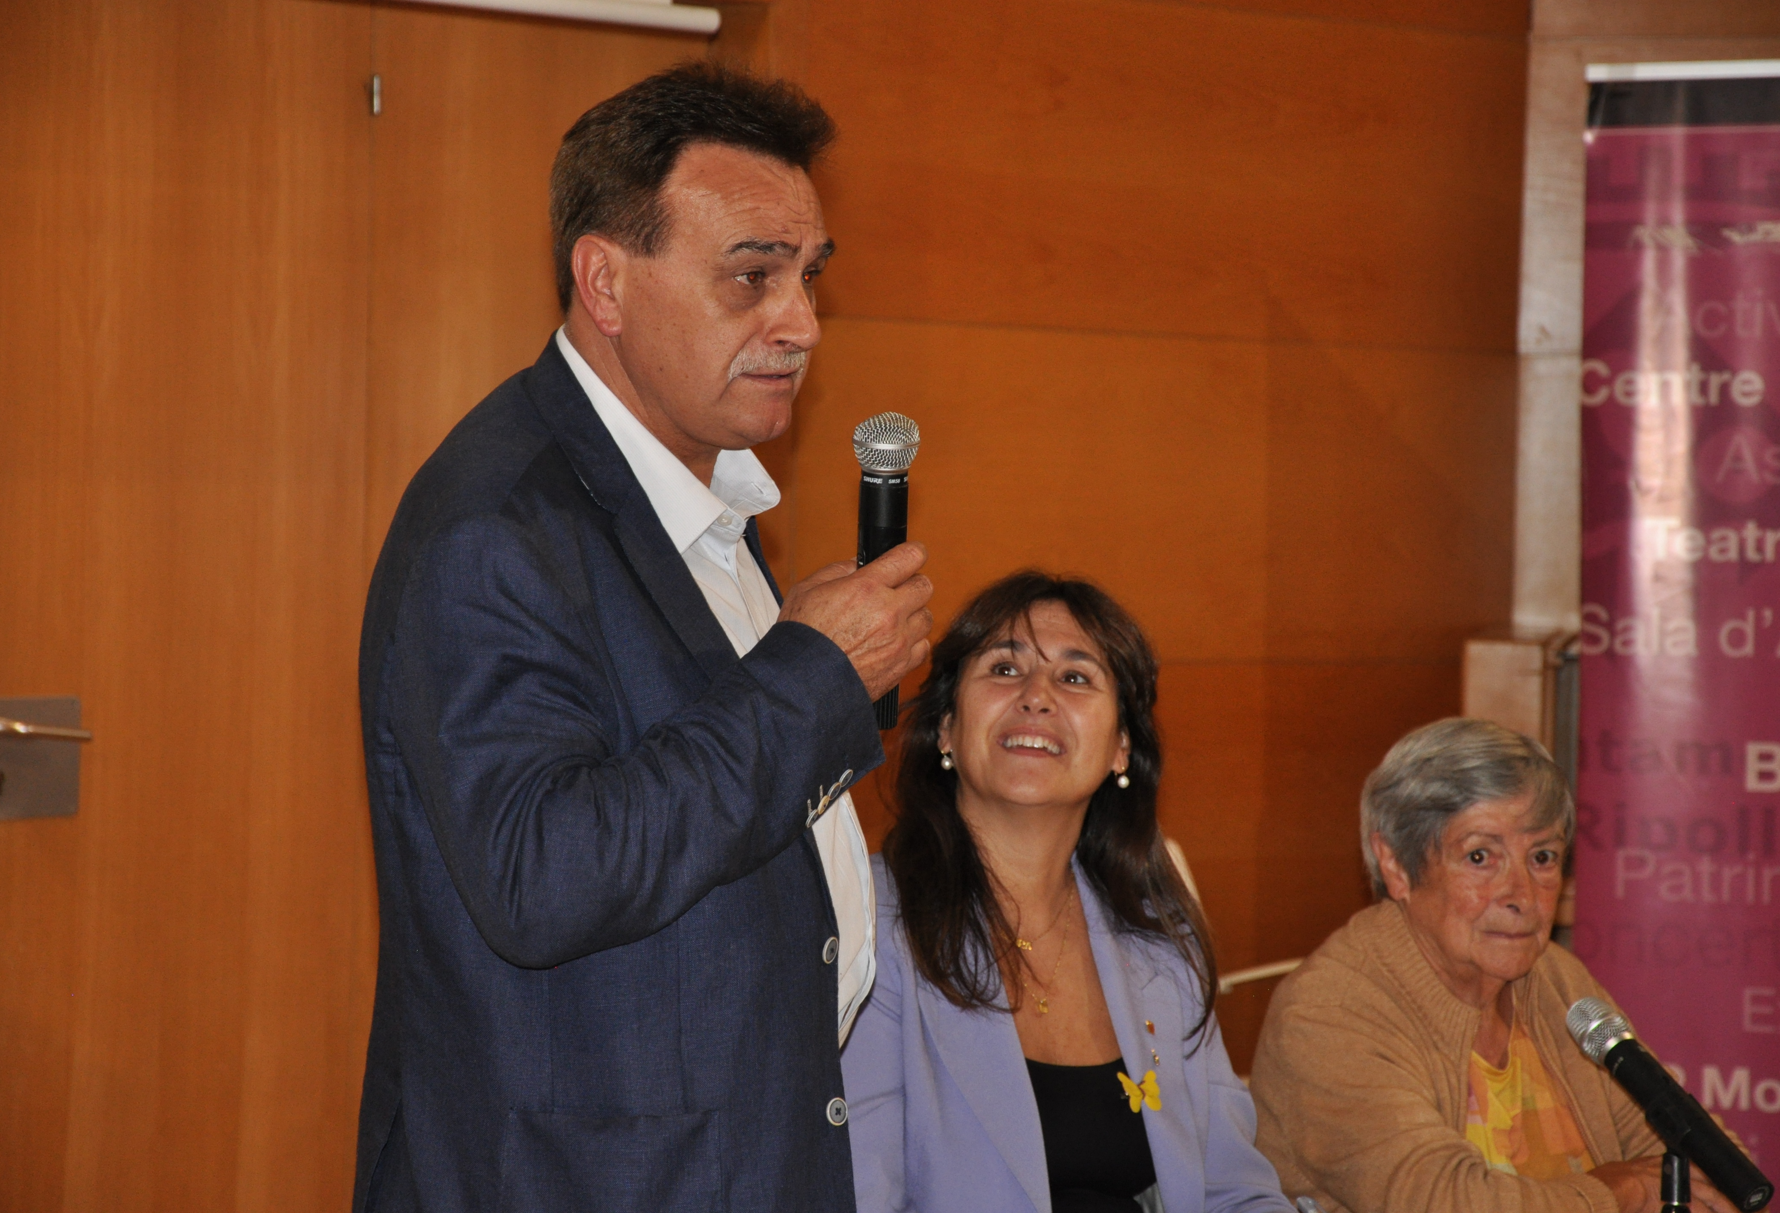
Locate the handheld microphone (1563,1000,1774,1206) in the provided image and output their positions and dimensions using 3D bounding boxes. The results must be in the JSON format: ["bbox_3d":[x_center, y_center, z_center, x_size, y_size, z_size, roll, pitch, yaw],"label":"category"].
[{"bbox_3d":[0.677,0.432,4.950,0.049,0.049,0.255,2,36,-44],"label":"handheld microphone"}]

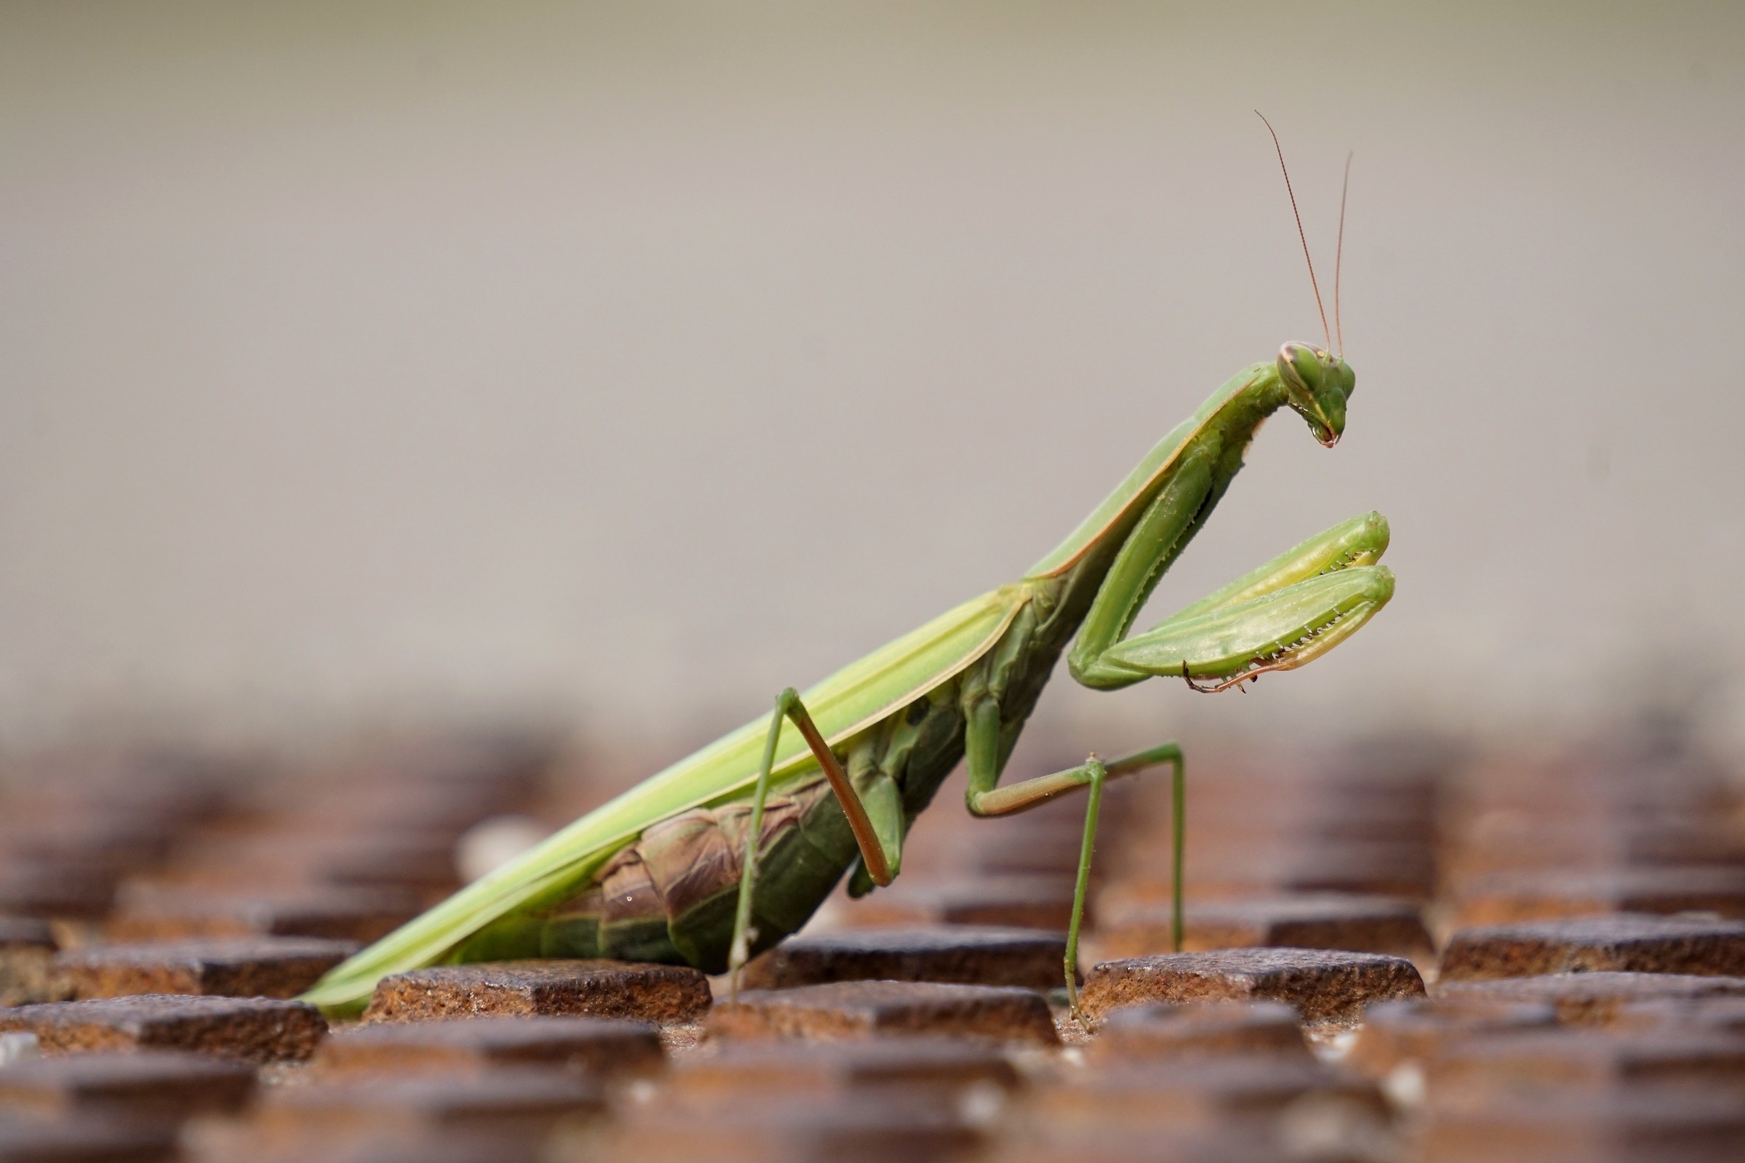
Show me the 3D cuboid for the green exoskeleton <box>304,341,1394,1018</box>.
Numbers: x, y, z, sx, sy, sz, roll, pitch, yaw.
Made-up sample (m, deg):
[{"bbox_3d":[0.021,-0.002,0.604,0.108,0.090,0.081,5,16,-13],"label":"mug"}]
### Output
[{"bbox_3d":[-0.001,0.006,0.920,0.067,0.040,0.029,1,6,11],"label":"green exoskeleton"}]

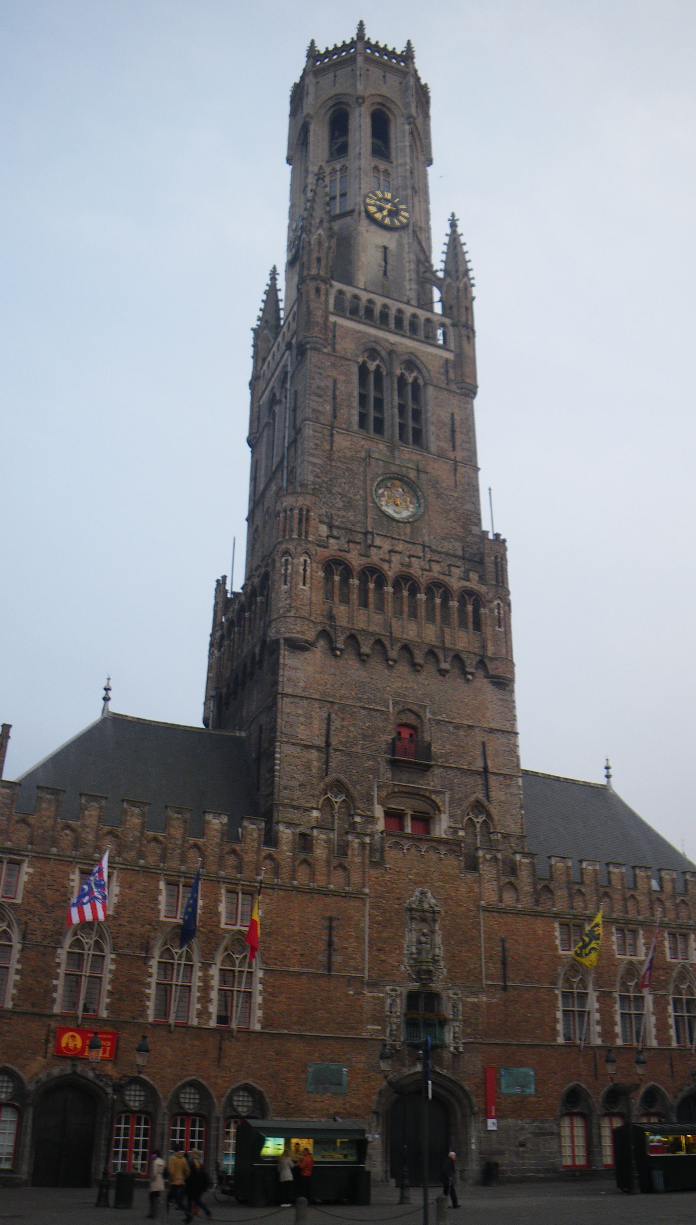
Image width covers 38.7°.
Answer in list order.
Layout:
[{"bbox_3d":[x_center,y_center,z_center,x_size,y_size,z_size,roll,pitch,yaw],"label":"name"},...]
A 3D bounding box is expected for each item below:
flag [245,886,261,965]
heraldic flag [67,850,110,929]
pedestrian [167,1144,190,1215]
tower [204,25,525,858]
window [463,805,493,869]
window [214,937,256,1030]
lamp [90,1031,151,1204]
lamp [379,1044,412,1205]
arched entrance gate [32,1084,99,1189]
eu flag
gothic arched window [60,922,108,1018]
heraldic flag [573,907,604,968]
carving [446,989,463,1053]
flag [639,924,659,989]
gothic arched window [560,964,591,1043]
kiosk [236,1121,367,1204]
[{"bbox_3d":[-3.927,12.782,40.658,0.750,2.900,0.600,12,-30,-20],"label":"flag"},{"bbox_3d":[-10.147,10.784,38.769,1.600,2.850,0.600,12,-30,-20],"label":"heraldic flag"},{"bbox_3d":[-4.652,15.514,27.134,0.600,1.730,0.500,5,-28,-7],"label":"pedestrian"},{"bbox_3d":[0.398,-12.423,66.521,14.400,81.000,14.200,12,-30,-20],"label":"tower"},{"bbox_3d":[6.642,11.614,50.480,1.600,3.400,0.400,12,-30,-19],"label":"window"},{"bbox_3d":[-4.650,15.336,40.978,1.700,3.750,0.350,12,-30,-20],"label":"window"},{"bbox_3d":[-6.414,14.018,27.473,1.650,4.400,0.450,12,-30,-19],"label":"lamp"},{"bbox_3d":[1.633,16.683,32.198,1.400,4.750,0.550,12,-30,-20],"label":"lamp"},{"bbox_3d":[-10.559,19.489,37.081,2.250,3.750,0.500,12,-30,-19],"label":"arched entrance gate"},{"bbox_3d":[-6.439,12.120,40.326,0.650,2.850,0.600,12,-30,-19],"label":"eu flag"},{"bbox_3d":[-10.565,14.288,39.668,1.700,3.600,0.400,12,-30,-19],"label":"gothic arched window"},{"bbox_3d":[11.365,15.433,46.935,1.400,2.450,0.700,12,-30,-19],"label":"heraldic flag"},{"bbox_3d":[4.759,18.220,44.264,0.800,2.850,0.400,12,-30,-19],"label":"carving"},{"bbox_3d":[14.495,16.572,47.757,0.750,2.800,0.600,12,-30,-19],"label":"flag"},{"bbox_3d":[10.893,18.612,47.163,1.650,3.600,0.400,12,-30,-19],"label":"gothic arched window"},{"bbox_3d":[-1.486,17.466,31.489,4.000,2.400,2.200,12,-30,-20],"label":"kiosk"}]

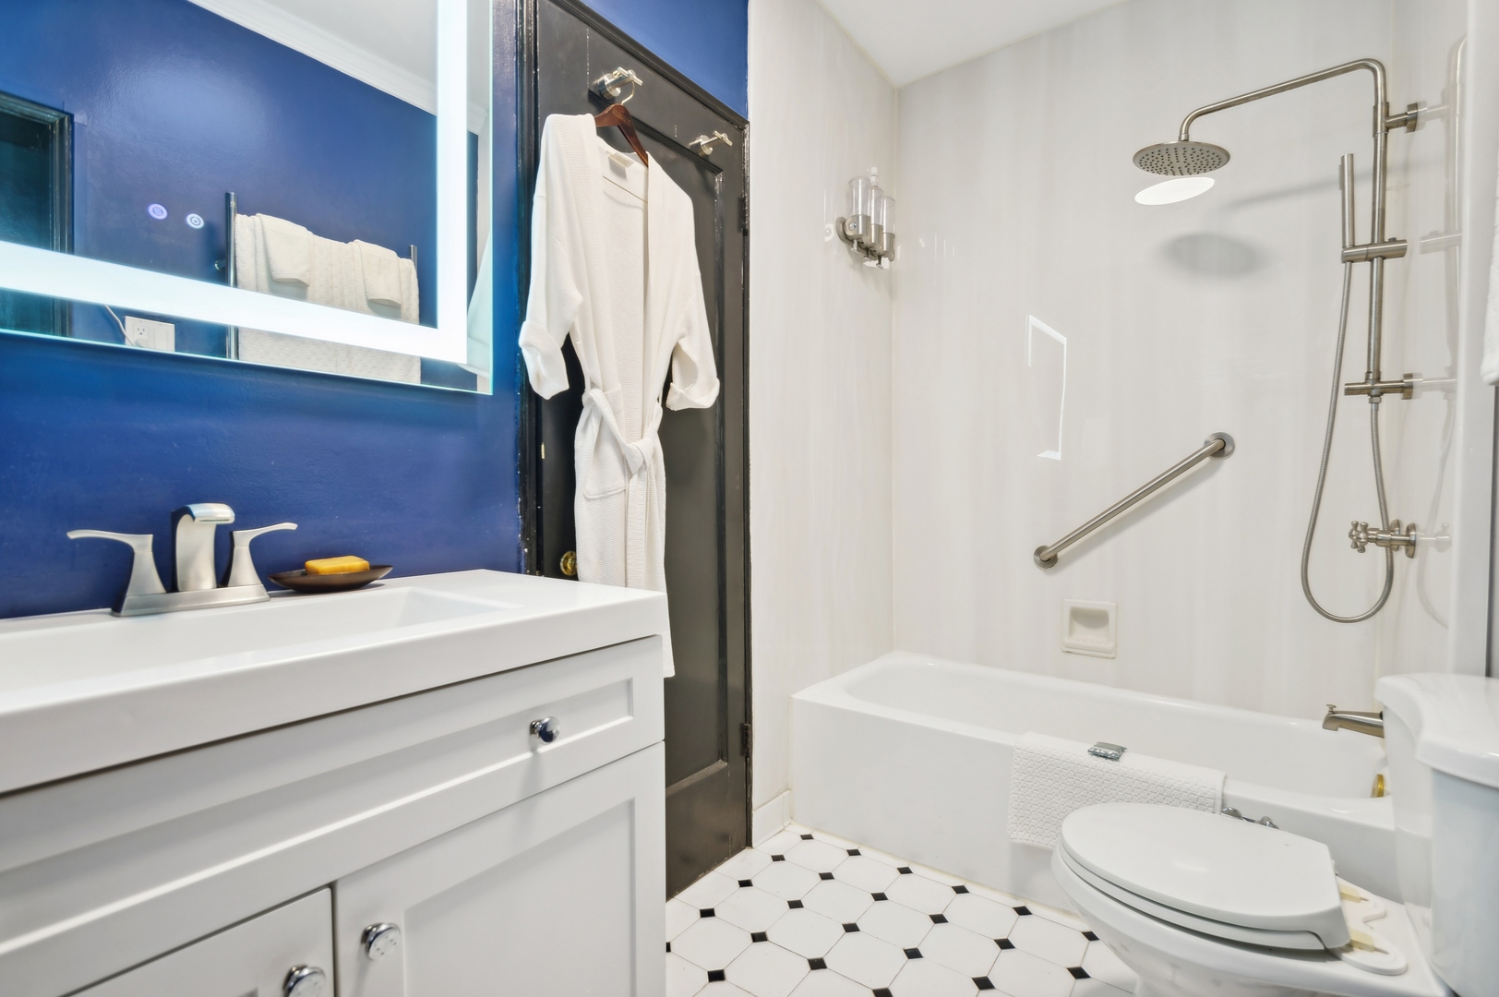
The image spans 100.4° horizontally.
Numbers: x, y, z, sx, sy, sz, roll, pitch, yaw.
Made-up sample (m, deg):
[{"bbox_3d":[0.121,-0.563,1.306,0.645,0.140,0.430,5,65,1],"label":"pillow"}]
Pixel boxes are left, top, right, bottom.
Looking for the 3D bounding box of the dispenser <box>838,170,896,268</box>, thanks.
[{"bbox_3d":[0.447,-1.023,2.288,0.100,0.290,0.320,1,1,40],"label":"dispenser"}]

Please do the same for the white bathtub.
[{"bbox_3d":[0.980,0.846,1.911,1.490,0.400,0.780,1,1,35],"label":"white bathtub"}]

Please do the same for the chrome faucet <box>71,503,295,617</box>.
[{"bbox_3d":[-0.743,0.078,0.847,0.140,0.142,0.240,1,1,40],"label":"chrome faucet"}]

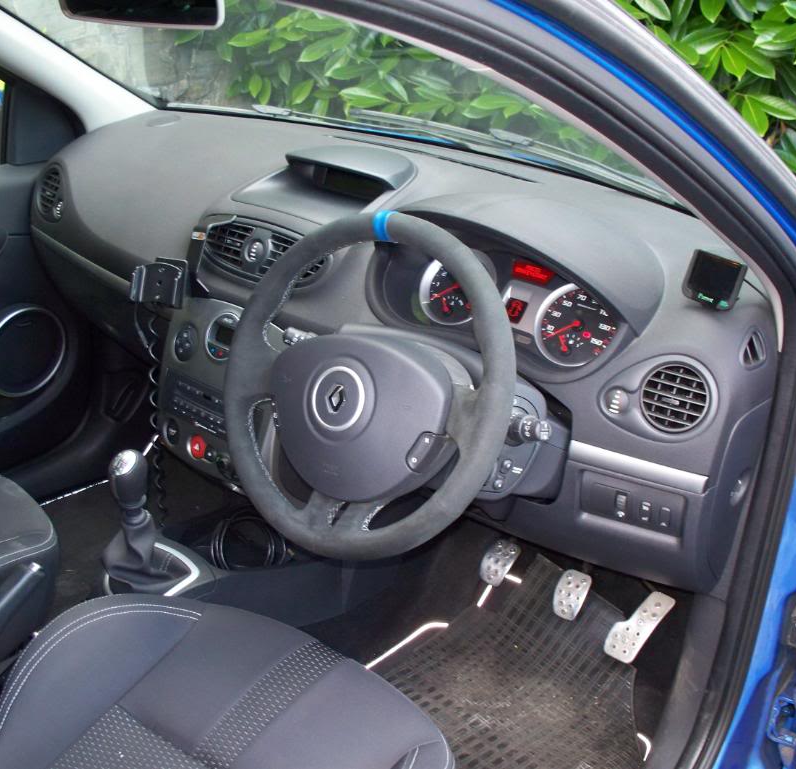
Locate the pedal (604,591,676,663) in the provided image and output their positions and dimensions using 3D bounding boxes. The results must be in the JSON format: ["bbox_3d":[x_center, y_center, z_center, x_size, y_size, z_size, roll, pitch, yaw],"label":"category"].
[{"bbox_3d":[0.363,0.366,1.600,0.058,0.025,0.125,35,80,36],"label":"pedal"}]

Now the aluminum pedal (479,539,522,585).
[{"bbox_3d":[0.166,0.290,1.738,0.056,0.028,0.082,21,73,33],"label":"aluminum pedal"}]

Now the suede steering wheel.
[{"bbox_3d":[-0.038,0.000,1.131,0.370,0.370,0.110,21,7,33],"label":"suede steering wheel"}]

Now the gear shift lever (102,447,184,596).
[{"bbox_3d":[-0.350,0.182,1.417,0.110,0.195,0.130,21,30,33],"label":"gear shift lever"}]

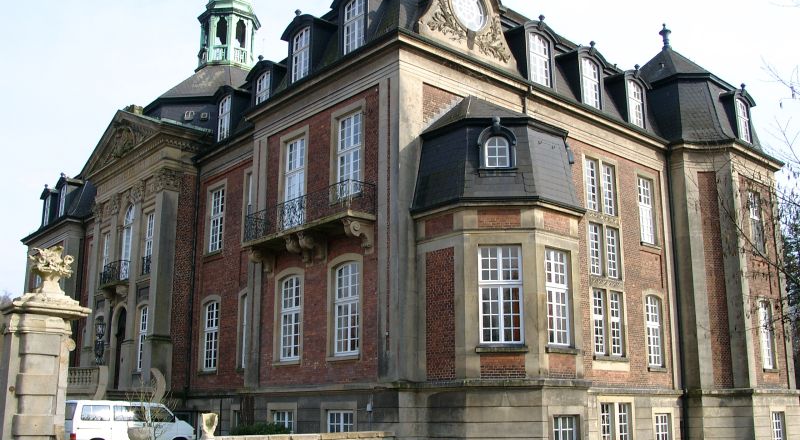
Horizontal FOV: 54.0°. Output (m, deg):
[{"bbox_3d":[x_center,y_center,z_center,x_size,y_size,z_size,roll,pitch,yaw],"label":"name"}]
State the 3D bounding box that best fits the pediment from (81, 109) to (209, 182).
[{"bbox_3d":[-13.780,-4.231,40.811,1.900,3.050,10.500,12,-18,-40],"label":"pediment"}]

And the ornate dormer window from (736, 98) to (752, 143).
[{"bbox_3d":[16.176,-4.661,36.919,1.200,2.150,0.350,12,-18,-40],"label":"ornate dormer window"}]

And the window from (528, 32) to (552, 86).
[{"bbox_3d":[5.527,-6.325,31.023,1.300,2.200,0.400,12,-18,-40],"label":"window"}]

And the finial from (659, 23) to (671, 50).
[{"bbox_3d":[14.137,-9.738,41.967,0.550,1.450,0.550,12,-18,-40],"label":"finial"}]

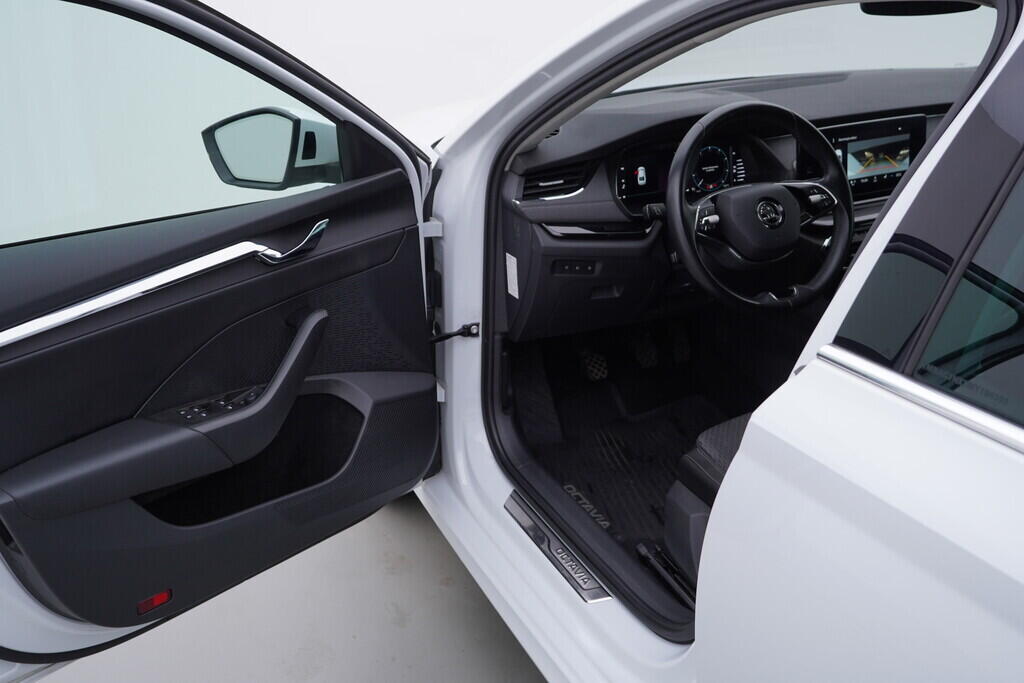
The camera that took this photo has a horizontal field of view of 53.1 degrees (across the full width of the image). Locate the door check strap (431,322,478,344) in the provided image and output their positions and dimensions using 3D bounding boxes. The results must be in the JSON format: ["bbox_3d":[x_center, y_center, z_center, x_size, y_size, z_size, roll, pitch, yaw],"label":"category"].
[{"bbox_3d":[-0.120,-0.013,2.066,0.115,0.028,0.024,-15,21,-28],"label":"door check strap"}]

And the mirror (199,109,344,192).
[{"bbox_3d":[-0.458,-0.374,1.980,0.230,0.160,0.150,5,21,26],"label":"mirror"}]

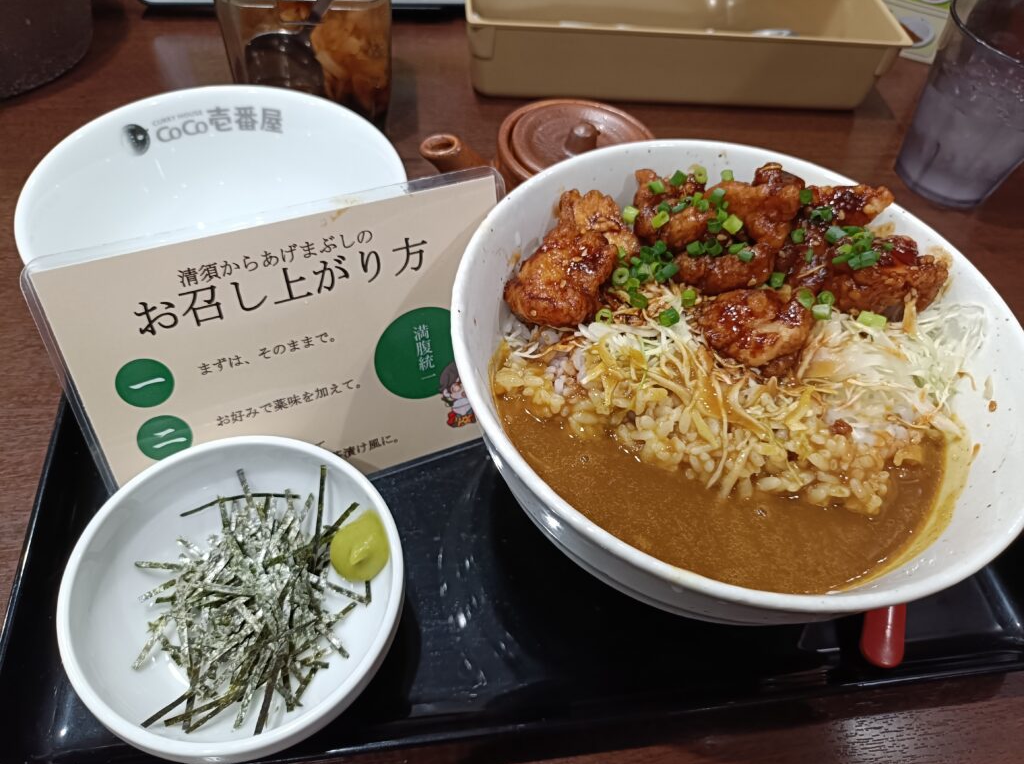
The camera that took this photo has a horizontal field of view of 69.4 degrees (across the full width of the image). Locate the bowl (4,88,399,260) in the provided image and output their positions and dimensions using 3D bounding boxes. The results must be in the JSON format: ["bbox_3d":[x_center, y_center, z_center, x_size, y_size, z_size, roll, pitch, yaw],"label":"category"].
[{"bbox_3d":[-0.118,-0.057,0.321,0.148,0.065,0.148,3,54,-4],"label":"bowl"}]

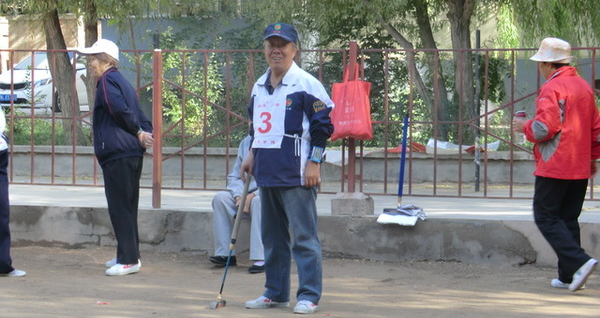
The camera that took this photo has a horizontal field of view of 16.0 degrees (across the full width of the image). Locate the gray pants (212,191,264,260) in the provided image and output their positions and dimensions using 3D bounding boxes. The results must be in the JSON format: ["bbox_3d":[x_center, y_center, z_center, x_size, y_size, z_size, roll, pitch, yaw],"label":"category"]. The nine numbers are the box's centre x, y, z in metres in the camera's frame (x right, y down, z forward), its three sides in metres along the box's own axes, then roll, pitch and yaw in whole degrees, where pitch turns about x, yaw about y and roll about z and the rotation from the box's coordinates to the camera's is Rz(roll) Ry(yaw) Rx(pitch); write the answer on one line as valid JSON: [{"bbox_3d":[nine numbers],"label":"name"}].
[{"bbox_3d":[-0.359,0.469,15.150,0.400,0.500,0.560,1,3,19],"label":"gray pants"}]

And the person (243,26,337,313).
[{"bbox_3d":[-0.065,0.044,12.600,0.540,1.700,0.380,2,3,30],"label":"person"}]

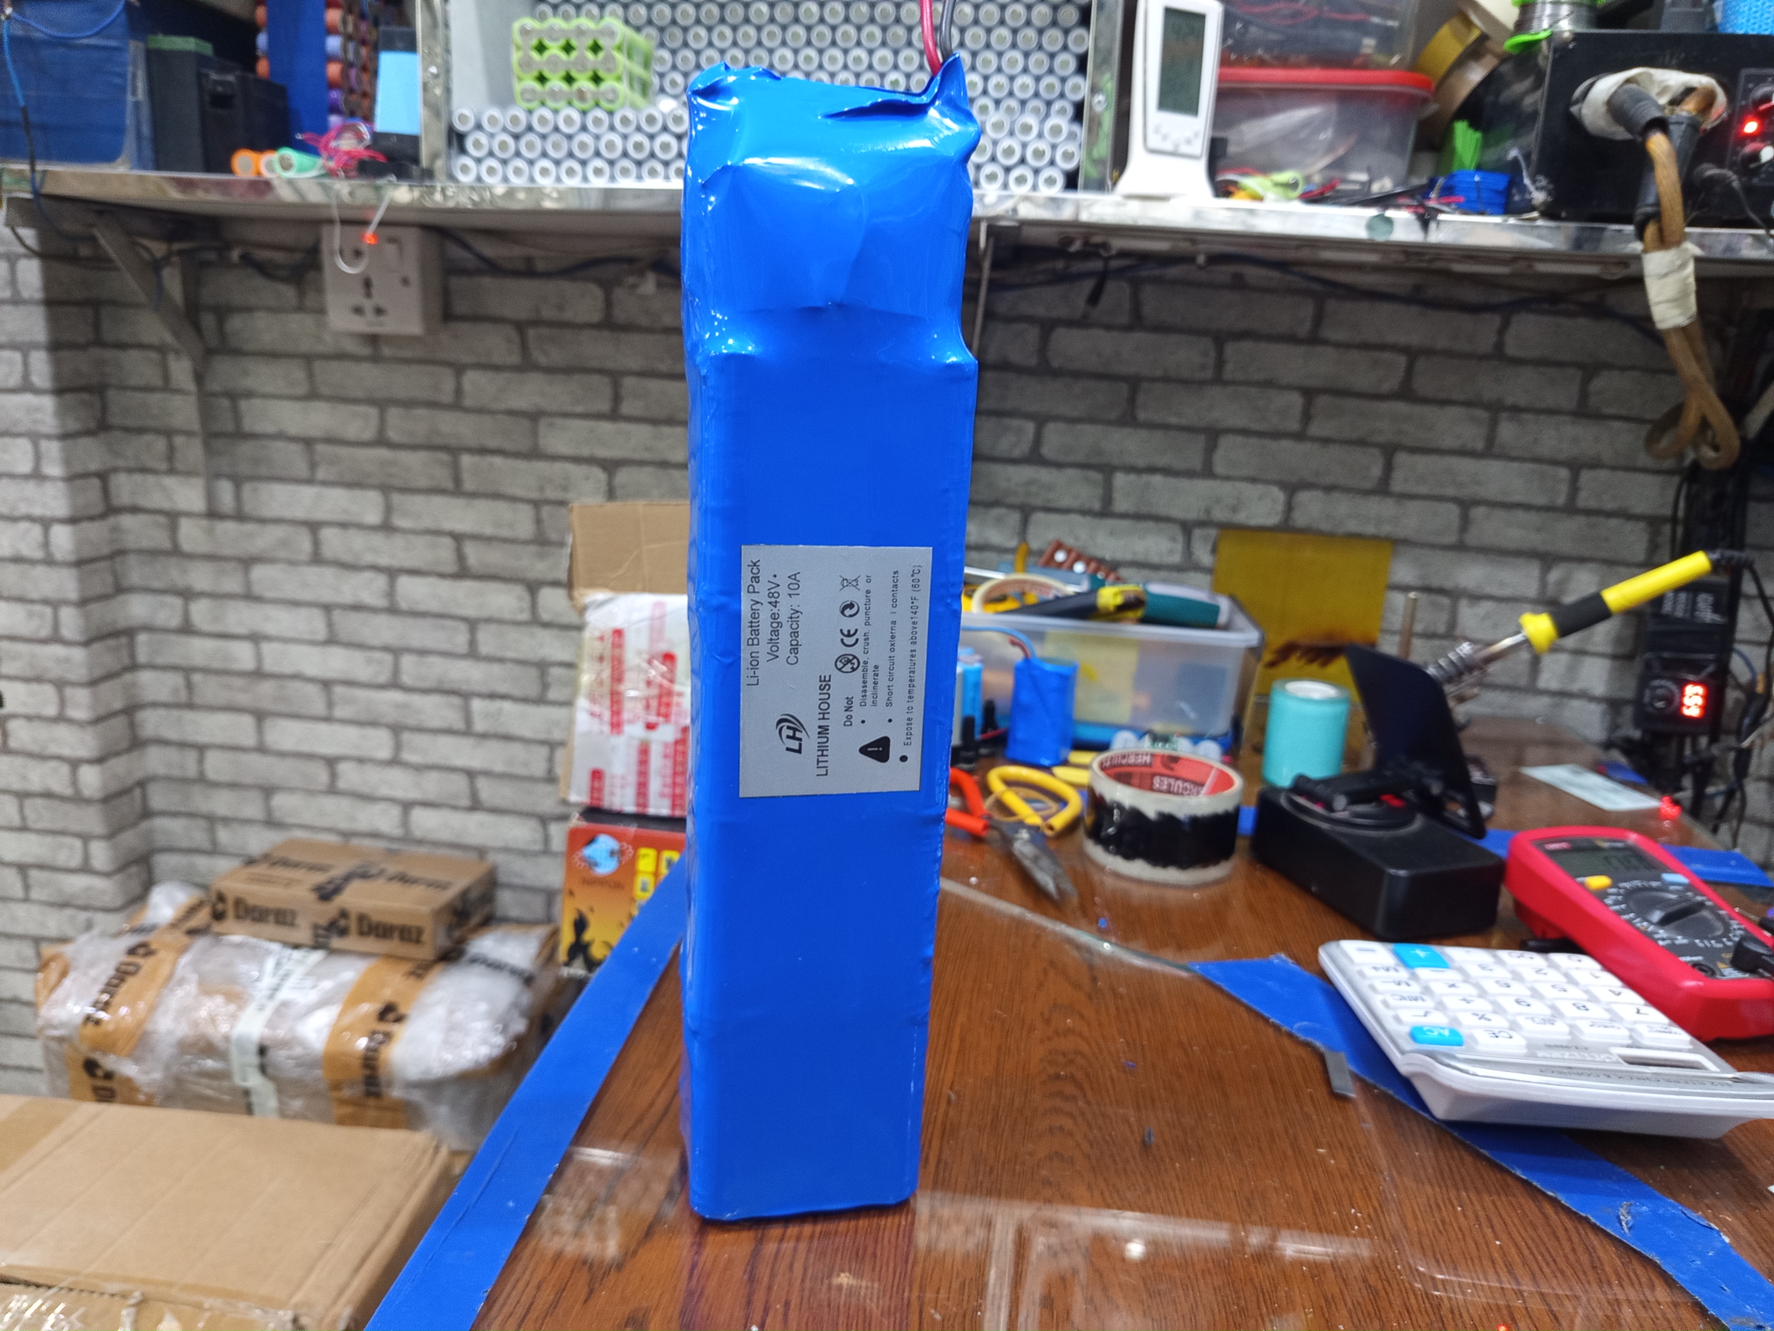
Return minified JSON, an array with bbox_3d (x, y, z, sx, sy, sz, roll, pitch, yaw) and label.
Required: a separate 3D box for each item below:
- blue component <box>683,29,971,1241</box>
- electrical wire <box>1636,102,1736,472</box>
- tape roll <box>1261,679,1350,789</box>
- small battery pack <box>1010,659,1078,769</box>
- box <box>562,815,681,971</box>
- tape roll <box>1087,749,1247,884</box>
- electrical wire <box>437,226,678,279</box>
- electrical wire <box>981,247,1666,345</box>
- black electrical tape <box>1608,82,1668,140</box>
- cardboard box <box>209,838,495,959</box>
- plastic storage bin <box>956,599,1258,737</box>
[{"bbox_3d":[-0.024,0.002,0.380,0.072,0.328,0.072,1,15,-9],"label":"blue component"},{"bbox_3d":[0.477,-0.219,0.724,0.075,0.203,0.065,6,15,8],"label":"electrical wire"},{"bbox_3d":[0.279,0.045,0.819,0.050,0.060,0.050,4,15,0],"label":"tape roll"},{"bbox_3d":[0.102,0.029,0.821,0.037,0.069,0.021,7,15,14],"label":"small battery pack"},{"bbox_3d":[-0.205,0.197,1.106,0.140,0.128,0.100,5,15,6],"label":"box"},{"bbox_3d":[0.151,0.081,0.673,0.081,0.049,0.081,4,15,0],"label":"tape roll"},{"bbox_3d":[-0.272,-0.335,1.007,0.201,0.039,0.030,6,15,8],"label":"electrical wire"},{"bbox_3d":[0.323,-0.282,0.930,0.504,0.052,0.030,6,15,8],"label":"electrical wire"},{"bbox_3d":[0.425,-0.312,0.695,0.019,0.037,0.019,-24,-28,0],"label":"black electrical tape"},{"bbox_3d":[-0.475,0.207,1.104,0.208,0.045,0.109,6,15,8],"label":"cardboard box"},{"bbox_3d":[0.146,-0.011,0.954,0.260,0.083,0.145,6,15,8],"label":"plastic storage bin"}]

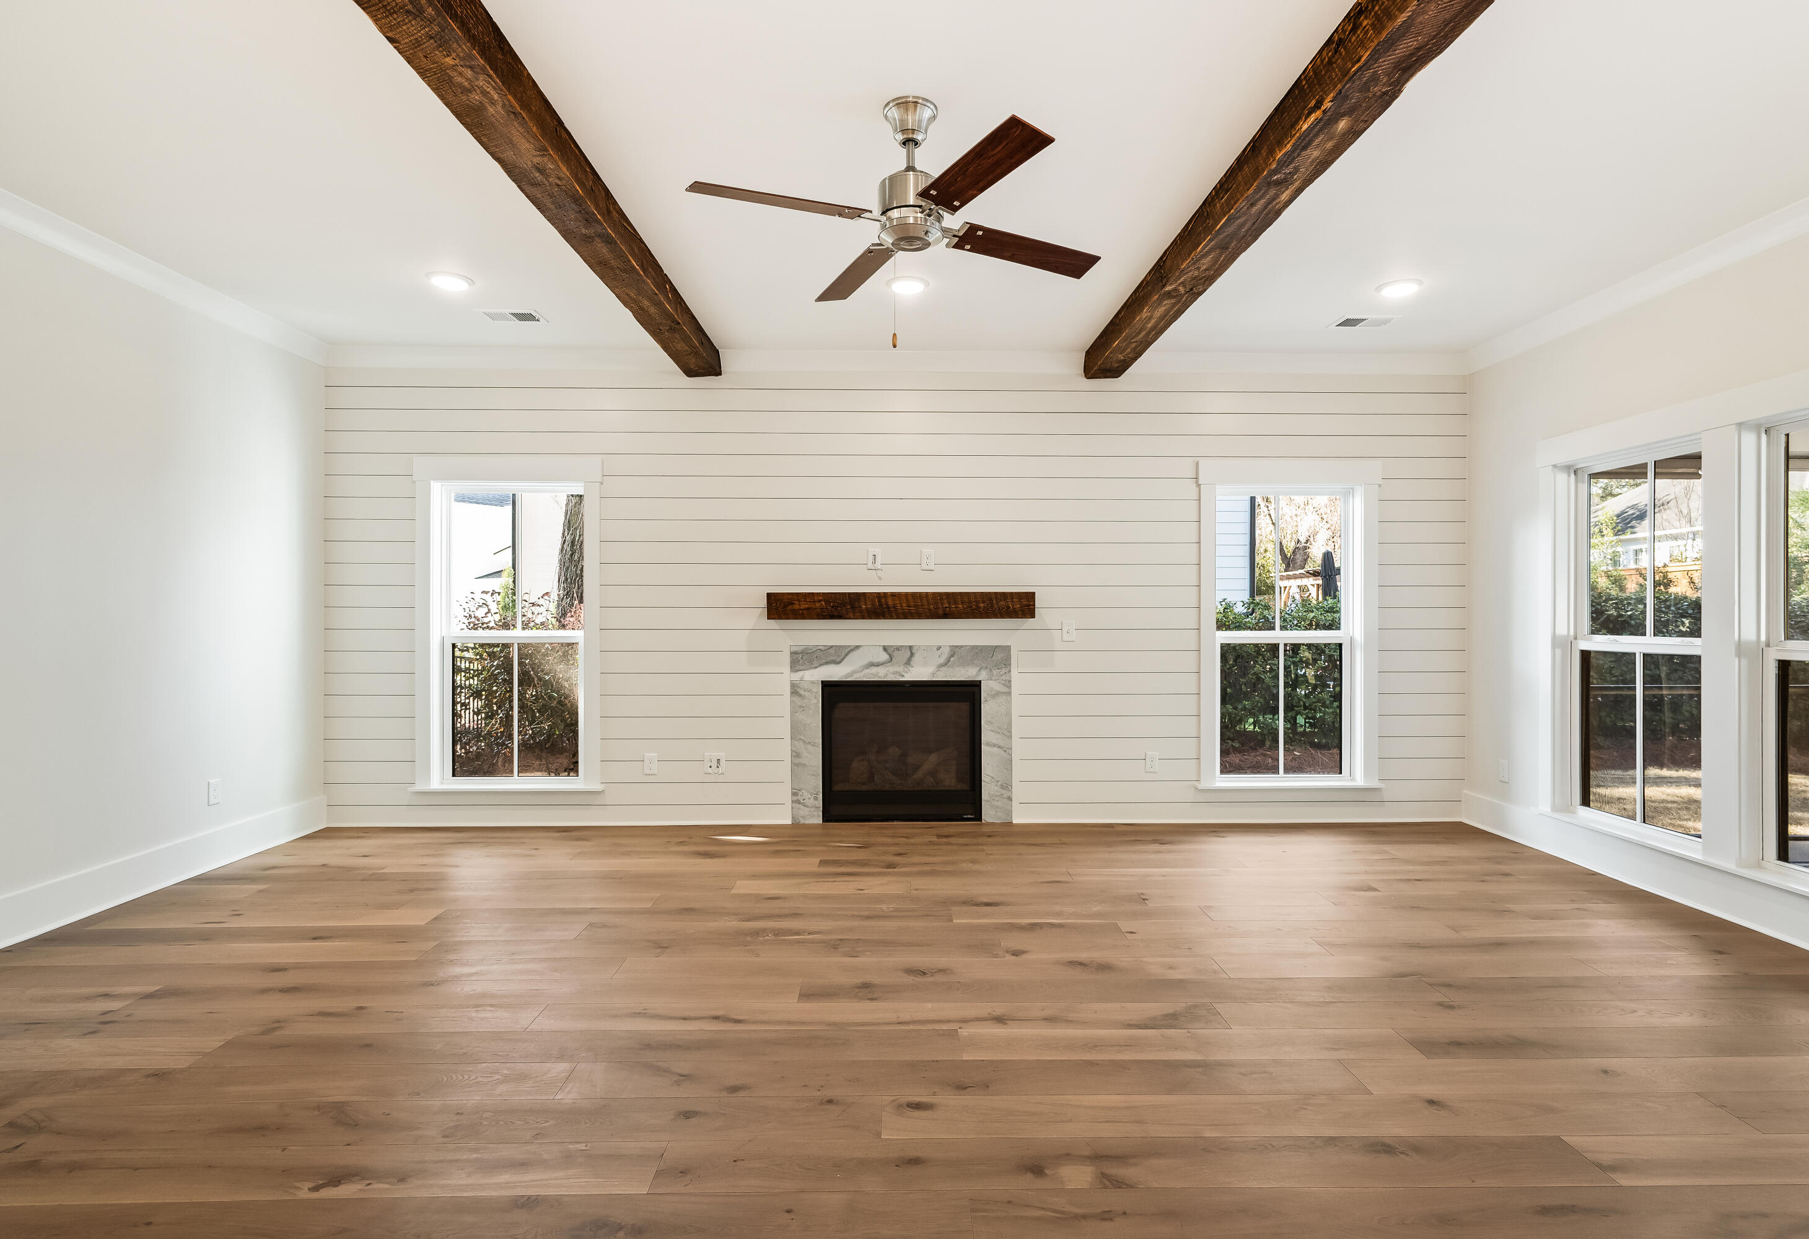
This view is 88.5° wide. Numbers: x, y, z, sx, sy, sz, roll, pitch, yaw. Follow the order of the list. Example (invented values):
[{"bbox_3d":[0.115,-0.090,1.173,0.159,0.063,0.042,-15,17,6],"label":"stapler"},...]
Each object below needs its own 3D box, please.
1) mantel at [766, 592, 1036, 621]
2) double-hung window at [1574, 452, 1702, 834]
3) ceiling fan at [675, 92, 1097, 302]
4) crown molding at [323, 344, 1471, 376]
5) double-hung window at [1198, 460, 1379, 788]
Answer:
[{"bbox_3d":[-0.016,-0.072,5.297,1.507,0.148,0.168,0,0,-1],"label":"mantel"},{"bbox_3d":[3.448,0.100,4.300,0.110,1.700,0.845,0,0,-1],"label":"double-hung window"},{"bbox_3d":[0.021,-1.334,2.786,1.320,0.413,1.320,0,0,-26],"label":"ceiling fan"},{"bbox_3d":[0.000,-1.491,5.340,6.622,0.111,0.075,0,0,-1],"label":"crown molding"},{"bbox_3d":[2.238,0.029,5.462,1.060,1.904,0.150,0,0,-1],"label":"double-hung window"}]

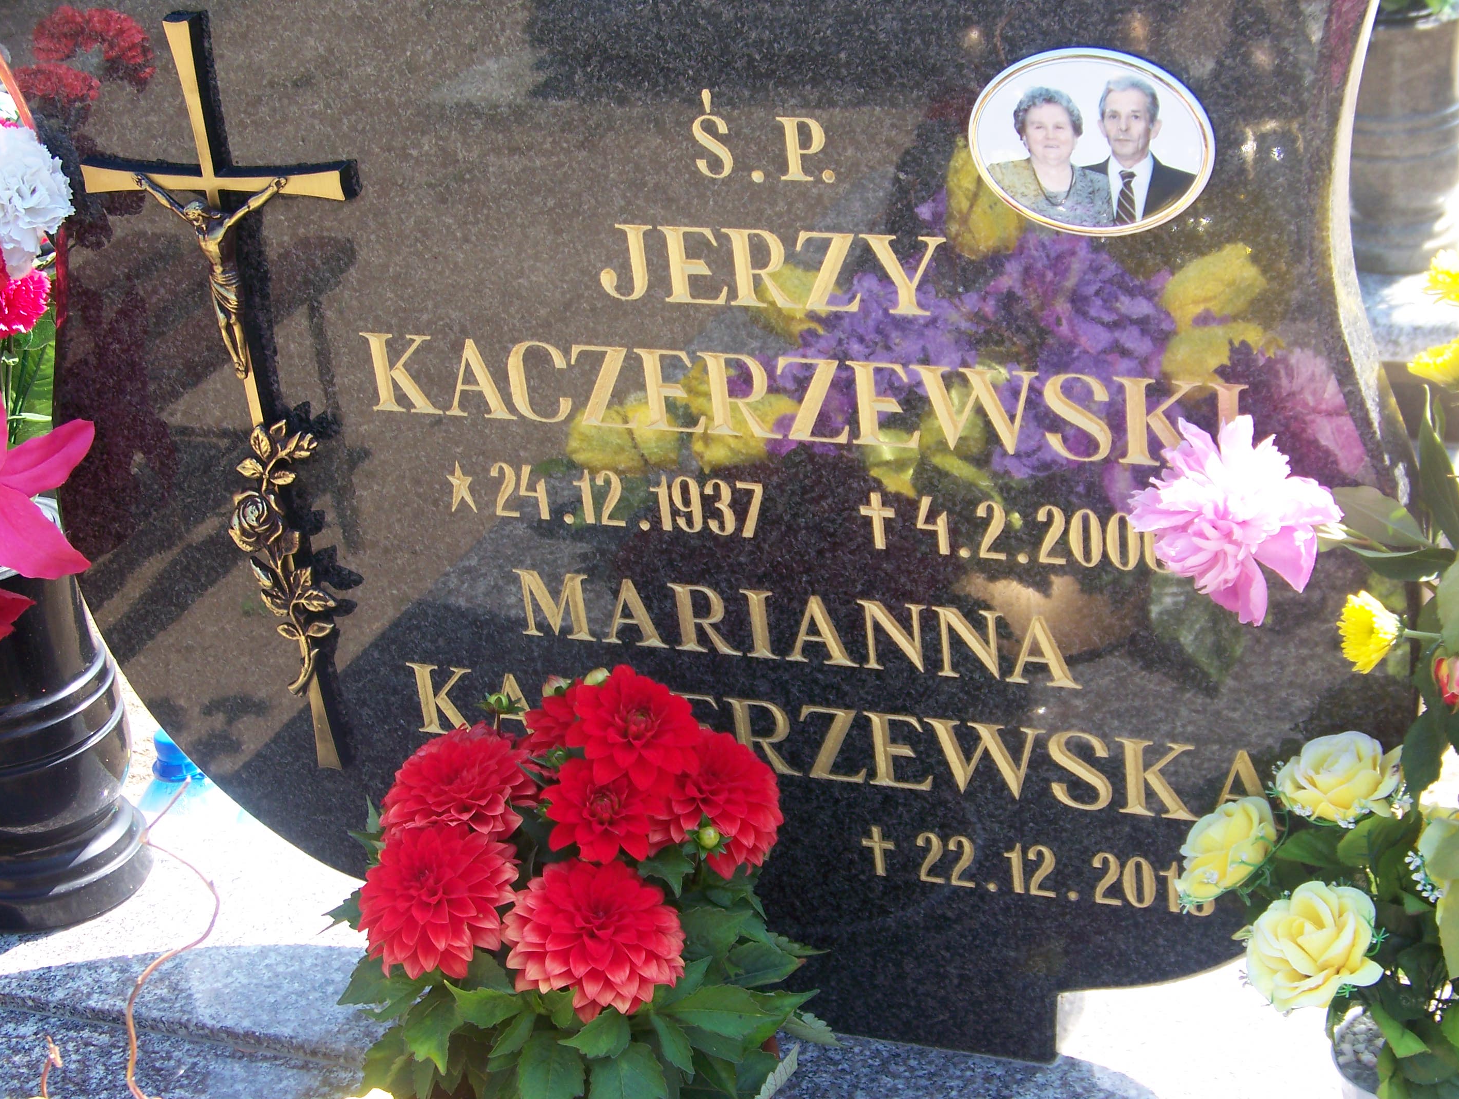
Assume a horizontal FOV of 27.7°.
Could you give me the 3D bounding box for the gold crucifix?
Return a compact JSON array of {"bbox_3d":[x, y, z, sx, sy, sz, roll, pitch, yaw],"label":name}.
[{"bbox_3d":[-0.247,-0.066,1.542,0.151,0.431,0.037,5,30,22],"label":"gold crucifix"}]

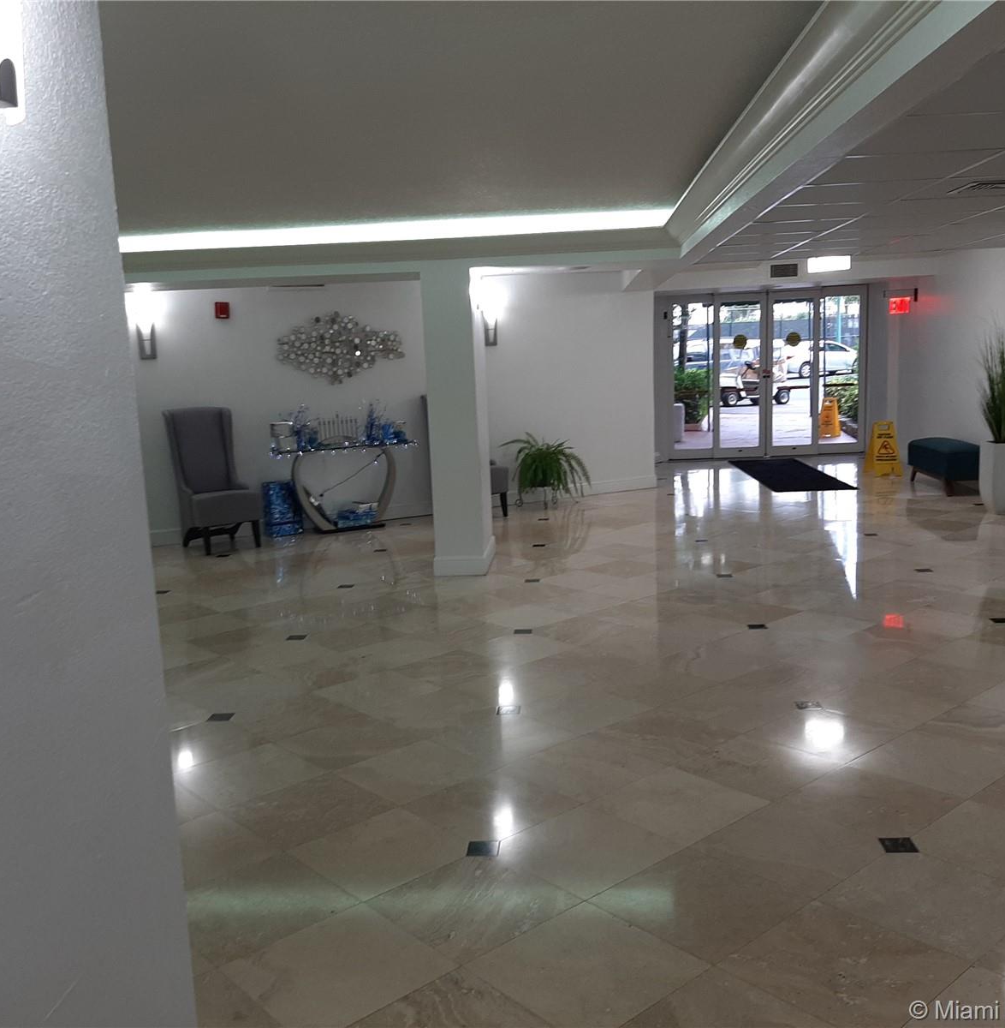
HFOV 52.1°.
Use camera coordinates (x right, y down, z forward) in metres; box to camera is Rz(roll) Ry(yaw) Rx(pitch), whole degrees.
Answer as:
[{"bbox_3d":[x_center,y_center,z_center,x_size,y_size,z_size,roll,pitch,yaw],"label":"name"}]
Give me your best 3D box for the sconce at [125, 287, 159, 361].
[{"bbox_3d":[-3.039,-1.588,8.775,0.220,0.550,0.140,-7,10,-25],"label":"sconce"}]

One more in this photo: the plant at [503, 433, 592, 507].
[{"bbox_3d":[0.444,-0.437,10.364,0.840,0.730,0.680,-7,10,-25],"label":"plant"}]

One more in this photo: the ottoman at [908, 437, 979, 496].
[{"bbox_3d":[4.541,-0.490,10.403,0.470,0.440,1.170,-2,9,4],"label":"ottoman"}]

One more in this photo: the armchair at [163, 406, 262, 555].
[{"bbox_3d":[-2.506,-0.302,8.920,0.620,1.190,0.730,-7,10,-25],"label":"armchair"}]

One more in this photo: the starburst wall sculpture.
[{"bbox_3d":[-1.487,-1.544,9.557,1.178,0.659,0.080,-7,10,-25],"label":"starburst wall sculpture"}]

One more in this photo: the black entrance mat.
[{"bbox_3d":[3.324,-0.475,12.038,0.900,0.012,2.990,-2,9,4],"label":"black entrance mat"}]

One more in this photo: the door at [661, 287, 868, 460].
[{"bbox_3d":[3.542,-1.853,13.769,2.680,2.170,0.120,-2,9,4],"label":"door"}]

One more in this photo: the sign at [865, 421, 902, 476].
[{"bbox_3d":[4.280,-0.745,11.549,0.290,0.610,0.420,-2,9,7],"label":"sign"}]

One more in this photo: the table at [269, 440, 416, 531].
[{"bbox_3d":[-1.457,-0.262,9.632,1.320,0.790,0.370,-7,10,-25],"label":"table"}]

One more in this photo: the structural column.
[{"bbox_3d":[-0.327,-0.700,7.554,0.370,2.200,0.750,-2,9,4],"label":"structural column"}]

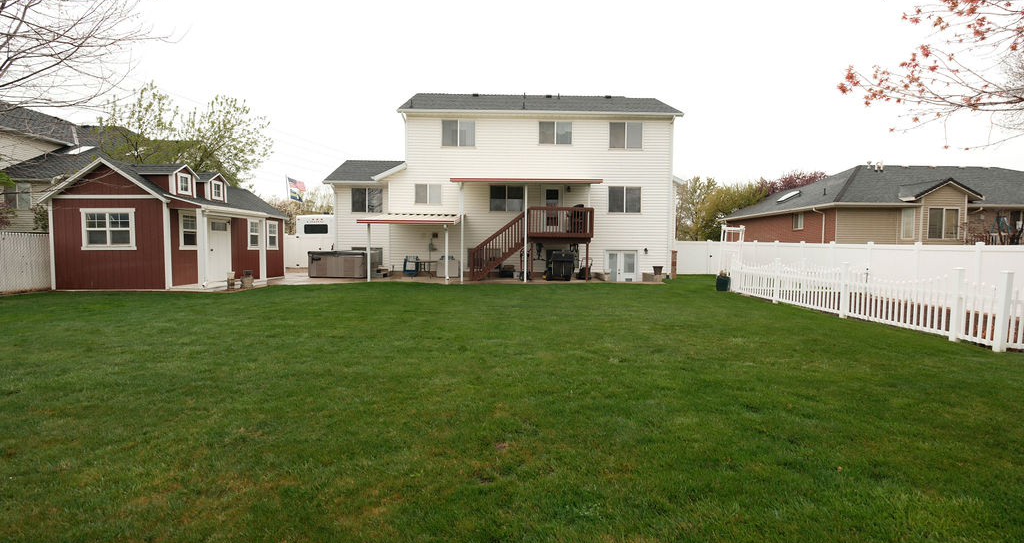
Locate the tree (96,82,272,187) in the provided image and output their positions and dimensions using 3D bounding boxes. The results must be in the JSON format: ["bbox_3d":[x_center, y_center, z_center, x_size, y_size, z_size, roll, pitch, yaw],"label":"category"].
[{"bbox_3d":[-16.082,-4.639,20.801,8.400,9.500,7.500,0,3,-2],"label":"tree"}]

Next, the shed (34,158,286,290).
[{"bbox_3d":[-12.093,-1.656,16.441,4.550,4.050,7.400,0,3,-2],"label":"shed"}]

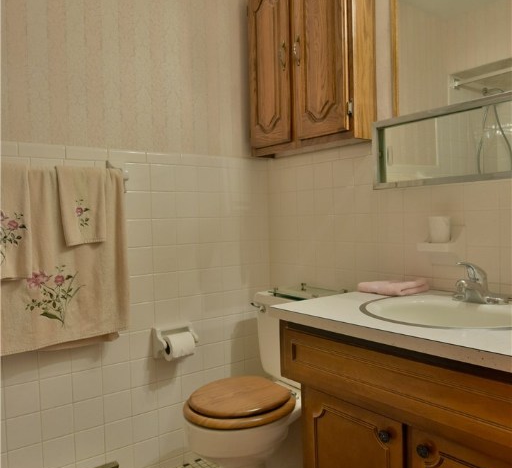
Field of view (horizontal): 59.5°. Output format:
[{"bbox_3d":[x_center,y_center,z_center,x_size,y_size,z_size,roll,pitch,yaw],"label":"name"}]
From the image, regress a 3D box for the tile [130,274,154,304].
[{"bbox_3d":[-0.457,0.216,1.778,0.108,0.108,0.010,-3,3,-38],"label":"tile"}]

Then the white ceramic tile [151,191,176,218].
[{"bbox_3d":[-0.382,-0.120,1.851,0.108,0.109,0.010,-3,2,-36],"label":"white ceramic tile"}]

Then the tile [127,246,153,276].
[{"bbox_3d":[-0.457,0.110,1.762,0.107,0.107,0.009,-3,2,-37],"label":"tile"}]

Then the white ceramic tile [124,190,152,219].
[{"bbox_3d":[-0.467,-0.111,1.778,0.108,0.108,0.010,-3,1,-36],"label":"white ceramic tile"}]

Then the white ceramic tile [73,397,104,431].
[{"bbox_3d":[-0.620,0.669,1.666,0.108,0.108,0.010,-3,1,-36],"label":"white ceramic tile"}]

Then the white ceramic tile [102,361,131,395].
[{"bbox_3d":[-0.530,0.545,1.706,0.107,0.107,0.009,-3,2,-37],"label":"white ceramic tile"}]

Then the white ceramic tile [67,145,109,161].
[{"bbox_3d":[-0.625,-0.296,1.663,0.152,0.044,0.010,-3,1,-36],"label":"white ceramic tile"}]

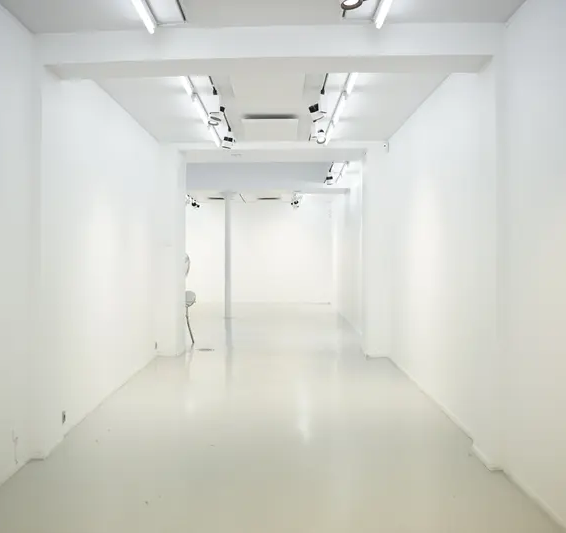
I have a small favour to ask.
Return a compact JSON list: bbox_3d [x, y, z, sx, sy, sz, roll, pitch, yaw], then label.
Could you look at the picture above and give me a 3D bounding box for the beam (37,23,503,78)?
[{"bbox_3d":[-0.105,-1.333,4.160,2.820,0.200,0.335,0,1,4],"label":"beam"}]

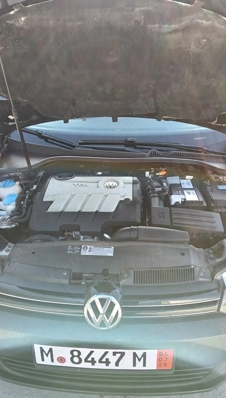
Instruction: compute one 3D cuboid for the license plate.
[{"bbox_3d":[-0.033,0.596,1.179,0.520,0.110,0.016,1,25,2],"label":"license plate"}]

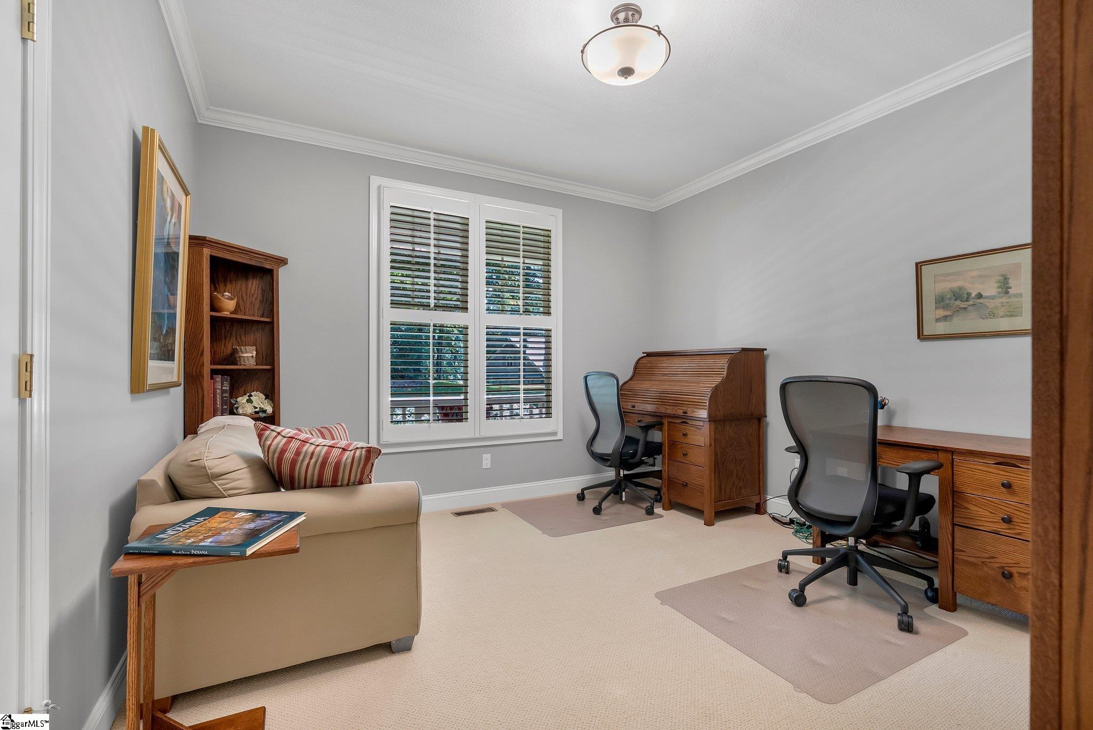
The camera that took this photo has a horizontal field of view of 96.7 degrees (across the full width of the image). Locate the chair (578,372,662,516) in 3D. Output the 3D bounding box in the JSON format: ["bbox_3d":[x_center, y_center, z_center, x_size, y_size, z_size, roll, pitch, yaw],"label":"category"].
[{"bbox_3d":[0.596,0.591,3.903,0.670,1.080,0.670,0,0,-30],"label":"chair"}]

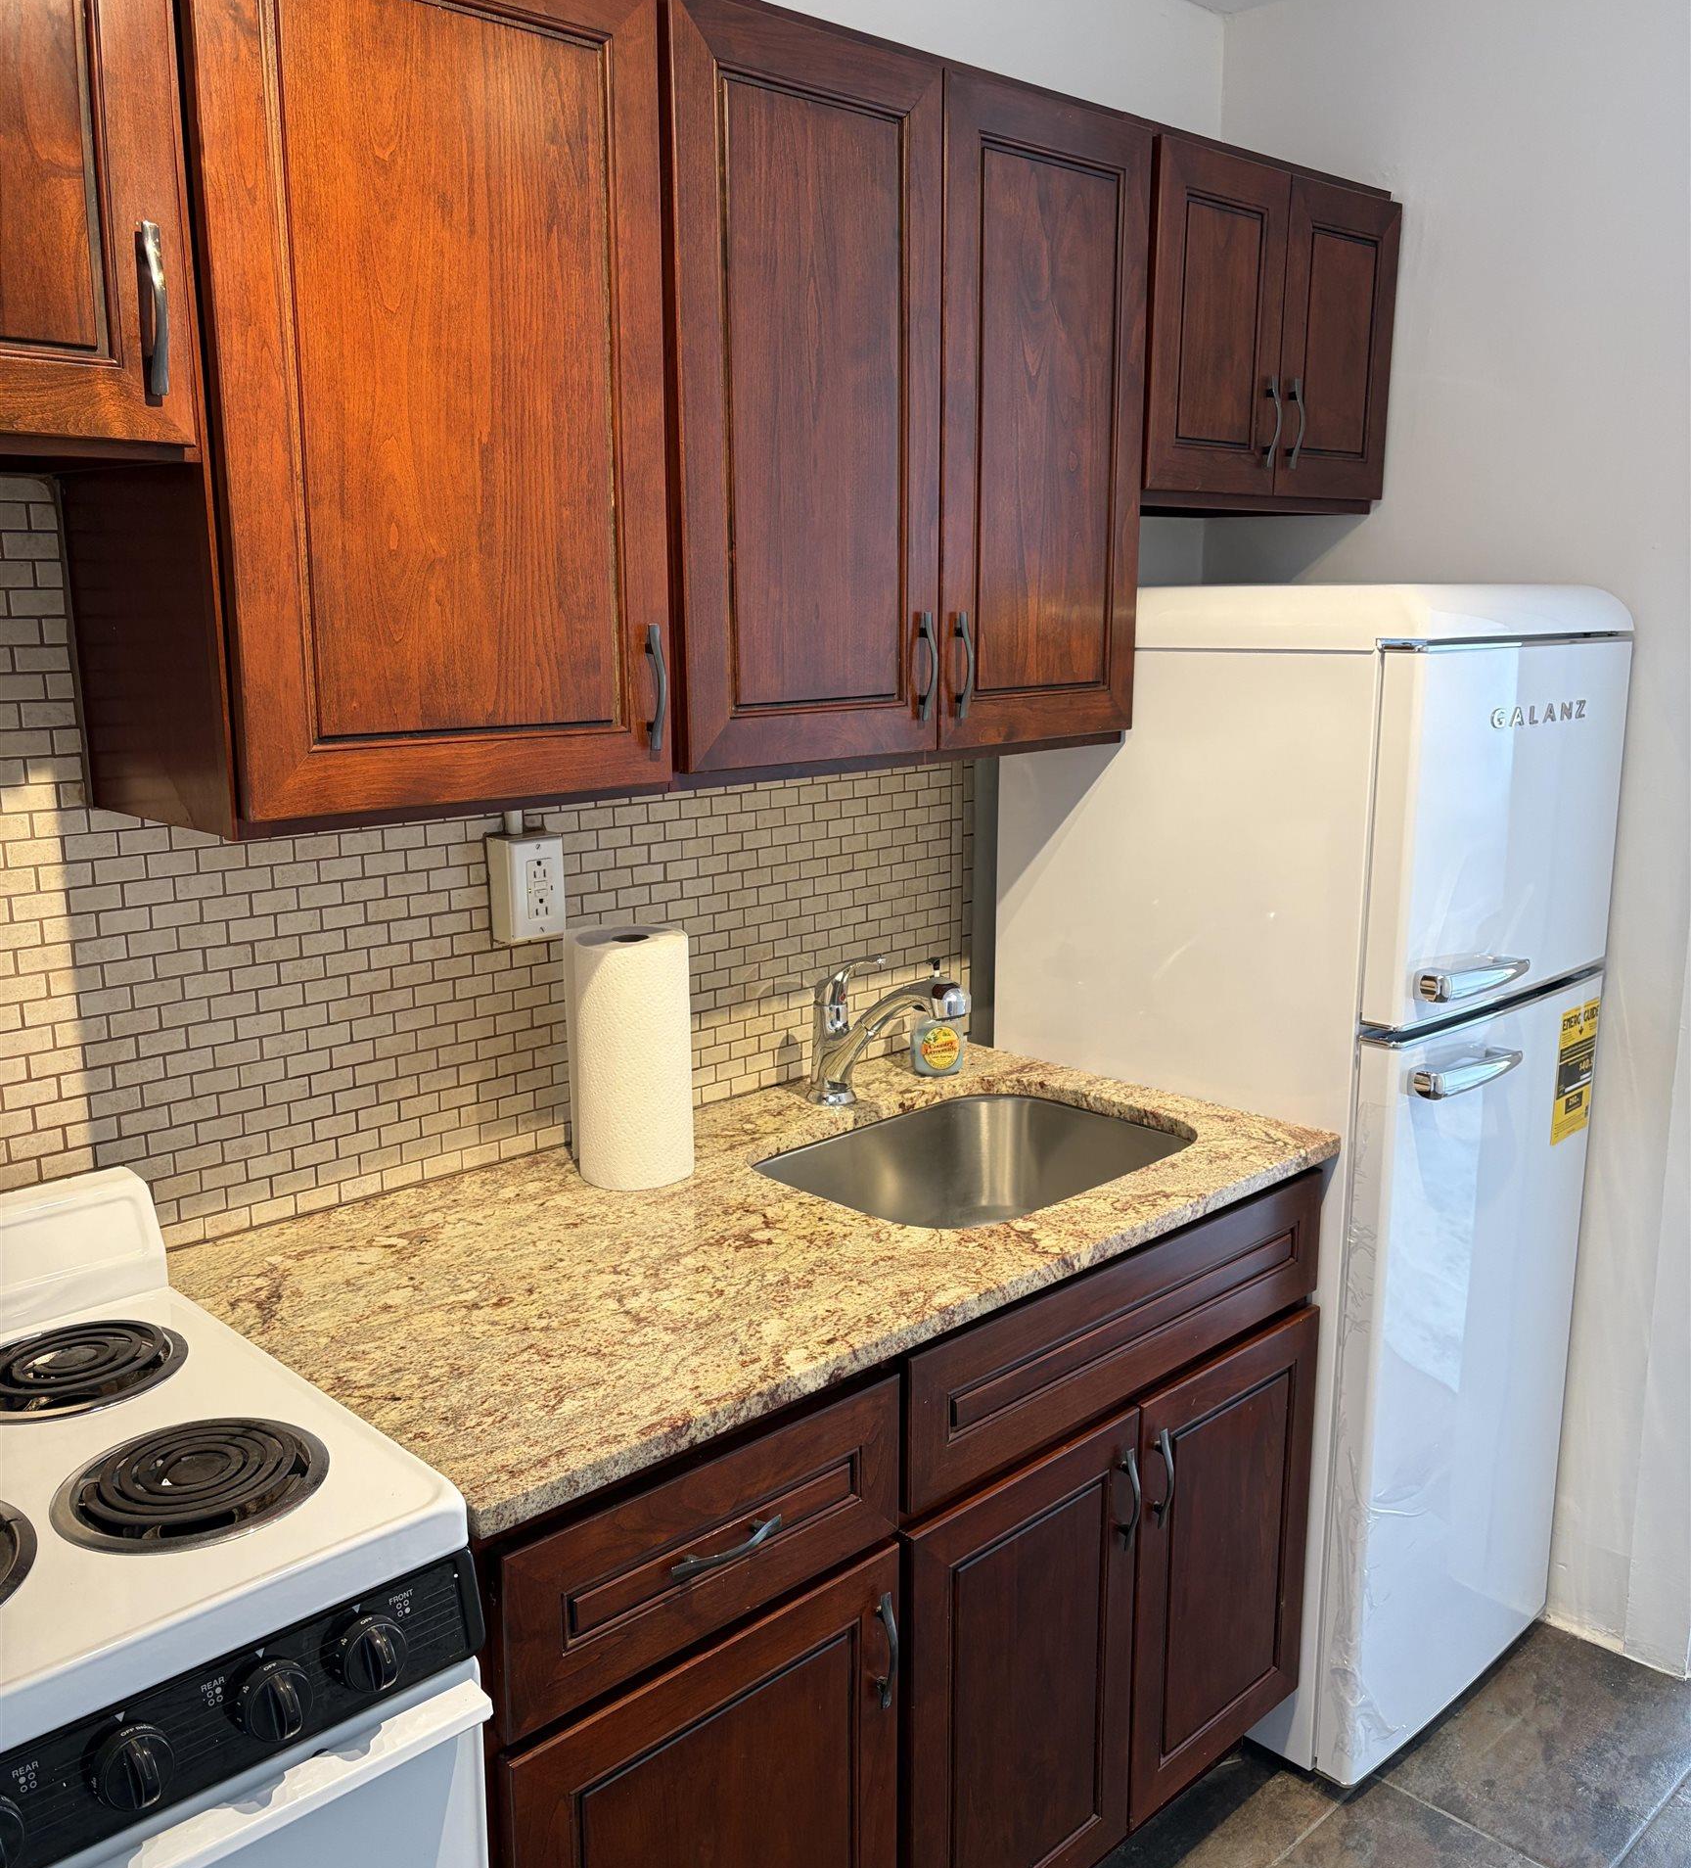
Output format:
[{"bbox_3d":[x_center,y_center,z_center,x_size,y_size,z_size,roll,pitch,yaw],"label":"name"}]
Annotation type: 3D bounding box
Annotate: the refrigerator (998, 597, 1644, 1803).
[{"bbox_3d":[0.659,0.293,2.490,0.593,1.577,0.668,-11,16,-43],"label":"refrigerator"}]

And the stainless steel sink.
[{"bbox_3d":[0.177,0.378,2.077,0.573,0.202,0.430,-11,16,-43],"label":"stainless steel sink"}]

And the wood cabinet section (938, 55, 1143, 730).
[{"bbox_3d":[0.129,-0.620,2.134,0.382,0.755,0.331,-12,16,-43],"label":"wood cabinet section"}]

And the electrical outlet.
[{"bbox_3d":[-0.363,-0.056,1.938,0.070,0.118,0.053,-11,16,-43],"label":"electrical outlet"}]

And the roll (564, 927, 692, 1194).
[{"bbox_3d":[-0.242,0.141,1.939,0.132,0.277,0.132,0,12,0],"label":"roll"}]

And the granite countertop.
[{"bbox_3d":[-0.055,0.304,1.901,1.228,0.028,0.641,-11,16,-43],"label":"granite countertop"}]

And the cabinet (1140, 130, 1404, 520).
[{"bbox_3d":[0.492,-0.839,2.423,0.608,0.459,0.335,-11,16,-43],"label":"cabinet"}]

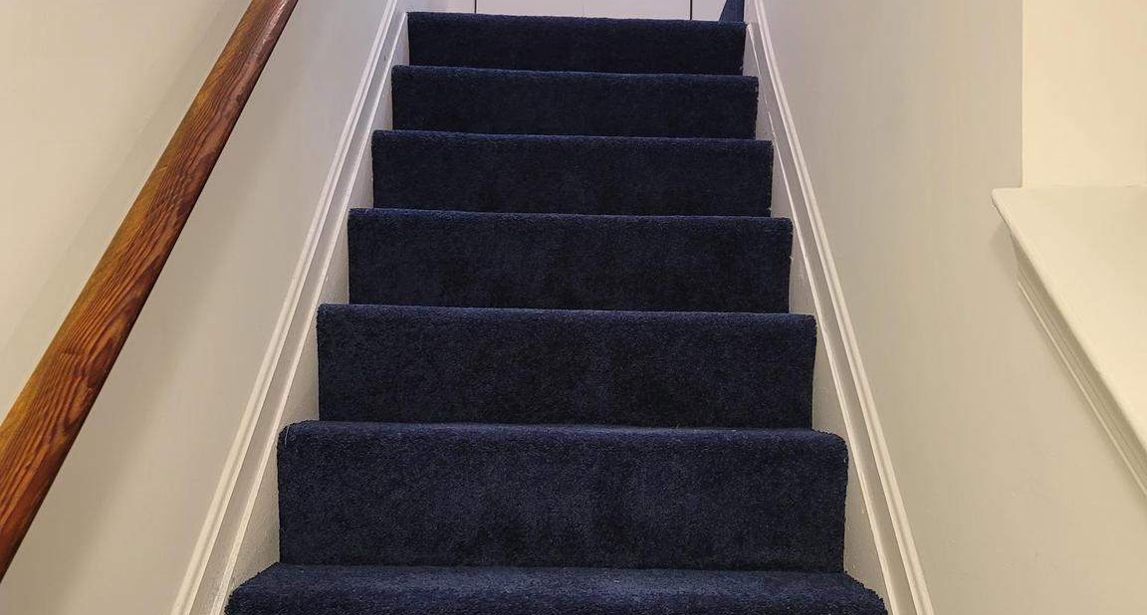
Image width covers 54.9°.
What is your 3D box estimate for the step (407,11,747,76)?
[{"bbox_3d":[0.009,-0.660,3.002,0.870,0.200,0.256,1,-2,0],"label":"step"}]

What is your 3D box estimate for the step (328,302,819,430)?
[{"bbox_3d":[-0.012,0.109,2.045,0.870,0.200,0.256,1,-2,0],"label":"step"}]

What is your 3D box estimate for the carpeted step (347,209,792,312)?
[{"bbox_3d":[-0.006,-0.084,2.284,0.870,0.200,0.256,1,-2,0],"label":"carpeted step"}]

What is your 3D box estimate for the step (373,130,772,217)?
[{"bbox_3d":[-0.001,-0.276,2.523,0.870,0.200,0.256,1,-2,0],"label":"step"}]

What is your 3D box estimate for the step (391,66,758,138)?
[{"bbox_3d":[0.004,-0.468,2.763,0.870,0.200,0.256,1,-2,0],"label":"step"}]

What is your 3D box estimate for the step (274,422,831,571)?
[{"bbox_3d":[-0.017,0.301,1.805,0.870,0.200,0.256,1,-2,0],"label":"step"}]

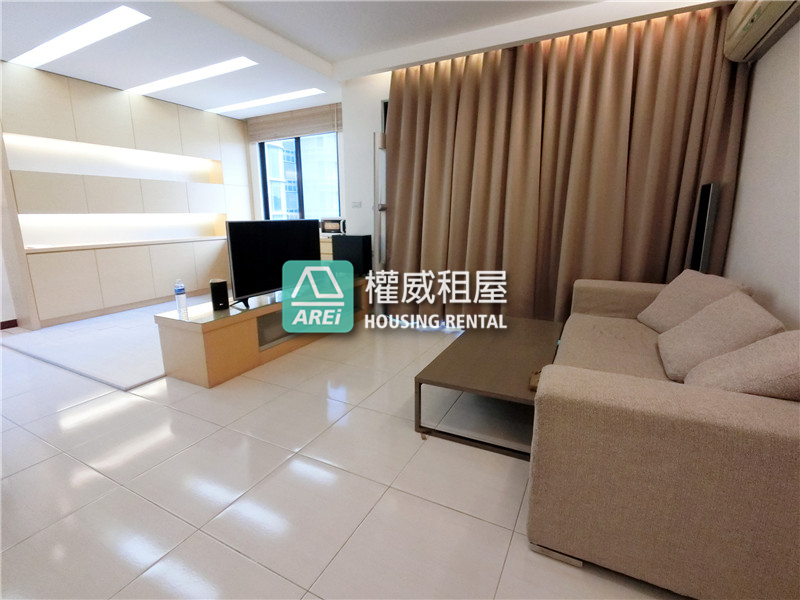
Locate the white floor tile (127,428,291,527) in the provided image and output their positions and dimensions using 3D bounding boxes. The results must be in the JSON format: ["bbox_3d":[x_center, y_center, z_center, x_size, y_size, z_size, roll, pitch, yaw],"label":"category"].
[{"bbox_3d":[-0.823,0.755,1.646,0.500,0.013,0.500,6,14,27],"label":"white floor tile"}]

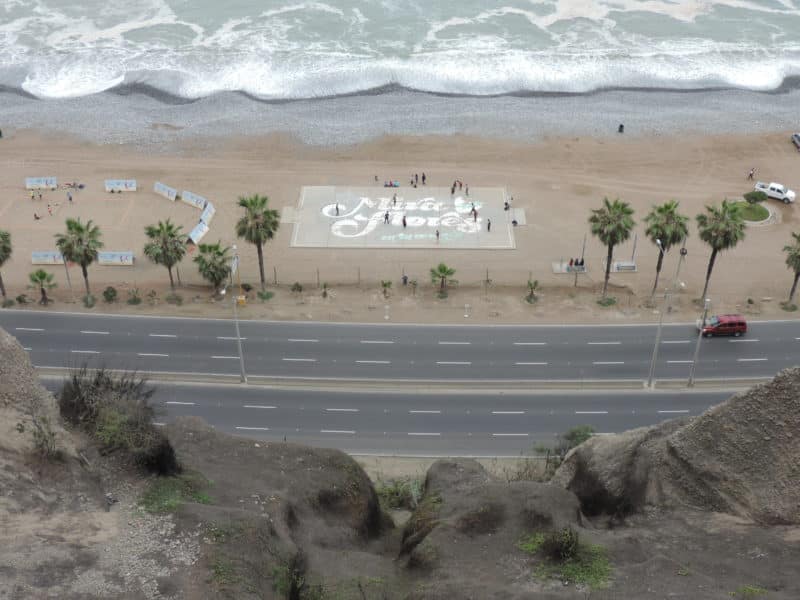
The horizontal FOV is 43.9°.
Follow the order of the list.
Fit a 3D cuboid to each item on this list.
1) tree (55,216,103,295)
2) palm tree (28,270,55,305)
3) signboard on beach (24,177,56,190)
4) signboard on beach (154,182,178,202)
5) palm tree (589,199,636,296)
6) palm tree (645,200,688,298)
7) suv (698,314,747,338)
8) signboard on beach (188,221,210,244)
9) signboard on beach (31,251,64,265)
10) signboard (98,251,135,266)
[{"bbox_3d":[-35.441,-4.475,110.809,5.290,9.760,5.130,0,33,0],"label":"tree"},{"bbox_3d":[-41.110,-1.390,114.130,3.320,4.120,3.320,0,33,0],"label":"palm tree"},{"bbox_3d":[-49.105,-16.169,136.419,4.100,1.200,1.250,-1,33,-1],"label":"signboard on beach"},{"bbox_3d":[-31.333,-14.720,134.091,4.100,1.200,1.250,24,40,32],"label":"signboard on beach"},{"bbox_3d":[22.817,-5.313,109.080,4.960,12.600,4.810,0,33,0],"label":"palm tree"},{"bbox_3d":[28.854,-5.335,109.522,4.760,12.100,4.620,0,33,0],"label":"palm tree"},{"bbox_3d":[35.340,2.810,108.360,4.700,1.740,1.850,-1,33,-1],"label":"suv"},{"bbox_3d":[-25.361,-8.414,124.484,1.250,1.200,4.100,6,34,10],"label":"signboard on beach"},{"bbox_3d":[-43.620,-5.290,123.790,4.200,1.270,1.350,3,33,5],"label":"signboard on beach"},{"bbox_3d":[-35.280,-5.270,123.630,4.200,1.270,1.350,0,33,1],"label":"signboard"}]

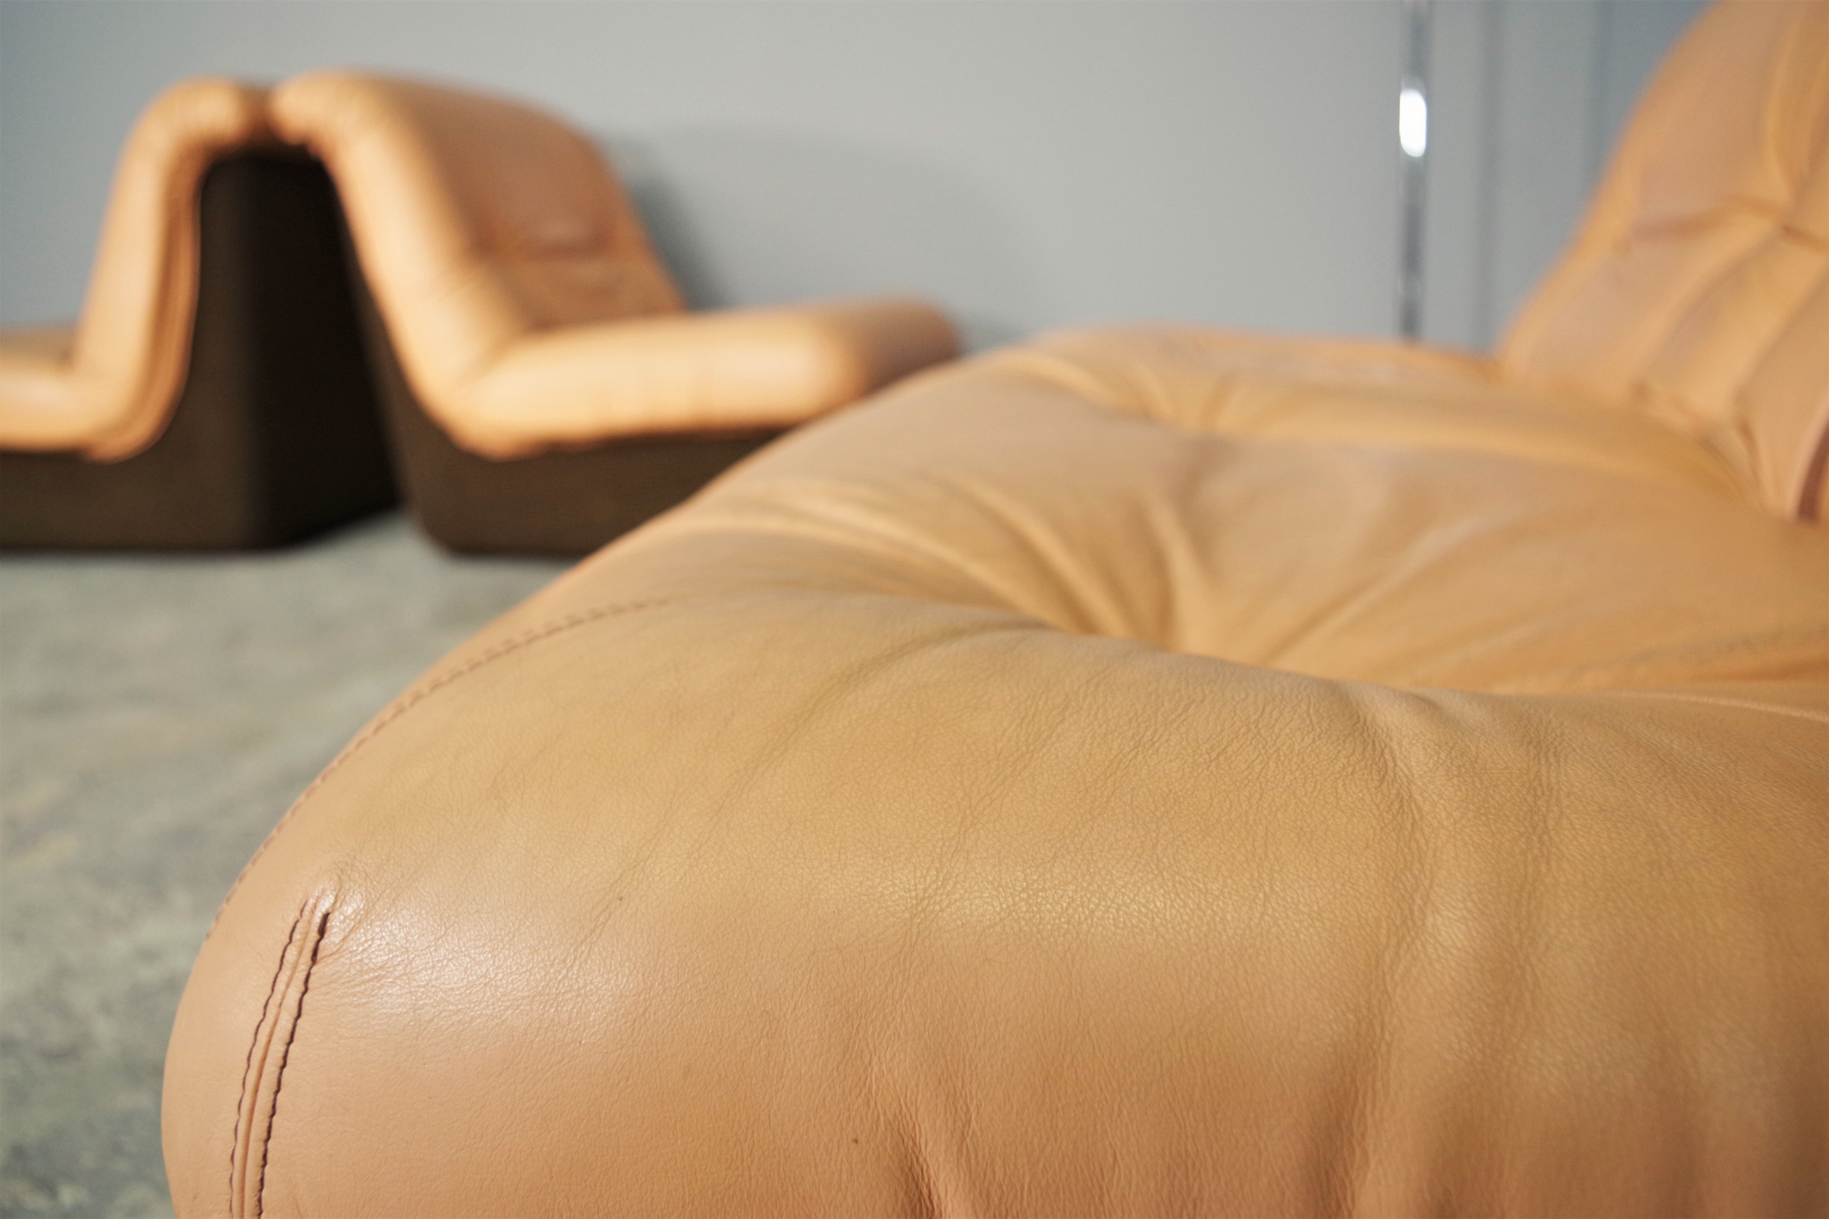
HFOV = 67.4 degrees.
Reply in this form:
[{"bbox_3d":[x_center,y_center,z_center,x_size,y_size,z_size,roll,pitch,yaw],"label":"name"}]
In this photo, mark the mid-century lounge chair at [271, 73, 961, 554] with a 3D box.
[{"bbox_3d":[-0.406,-0.499,2.276,0.900,0.700,0.720,2,15,13],"label":"mid-century lounge chair"}]

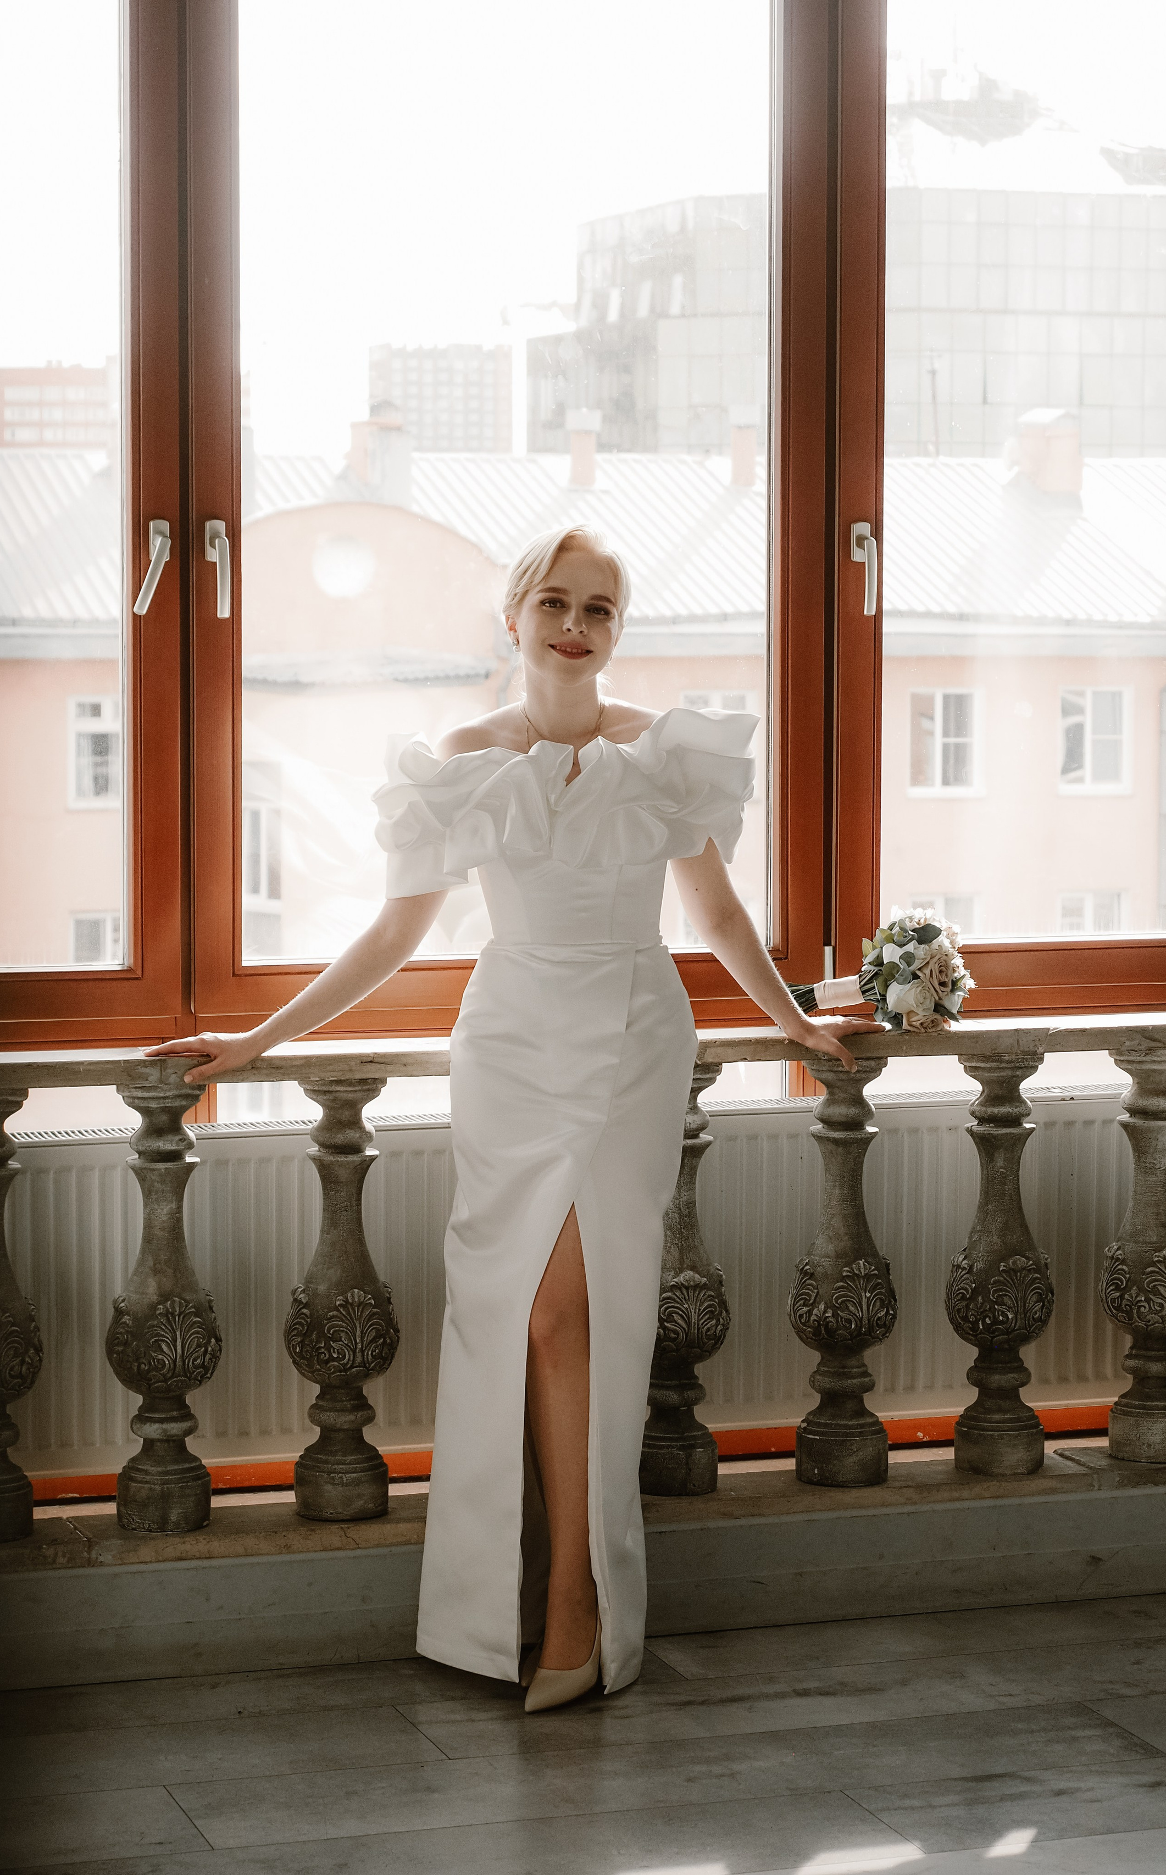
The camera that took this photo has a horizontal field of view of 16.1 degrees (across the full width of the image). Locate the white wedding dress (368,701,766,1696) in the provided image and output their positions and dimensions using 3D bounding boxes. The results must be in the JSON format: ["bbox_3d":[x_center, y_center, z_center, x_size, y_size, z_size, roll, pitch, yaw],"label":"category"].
[{"bbox_3d":[-0.024,0.347,5.750,0.530,1.330,0.420,0,4,0],"label":"white wedding dress"}]

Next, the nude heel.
[{"bbox_3d":[-0.033,0.975,5.650,0.080,0.125,0.230,2,5,22],"label":"nude heel"}]

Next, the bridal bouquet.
[{"bbox_3d":[0.503,0.050,6.280,0.195,0.190,0.180,-13,0,-5],"label":"bridal bouquet"}]

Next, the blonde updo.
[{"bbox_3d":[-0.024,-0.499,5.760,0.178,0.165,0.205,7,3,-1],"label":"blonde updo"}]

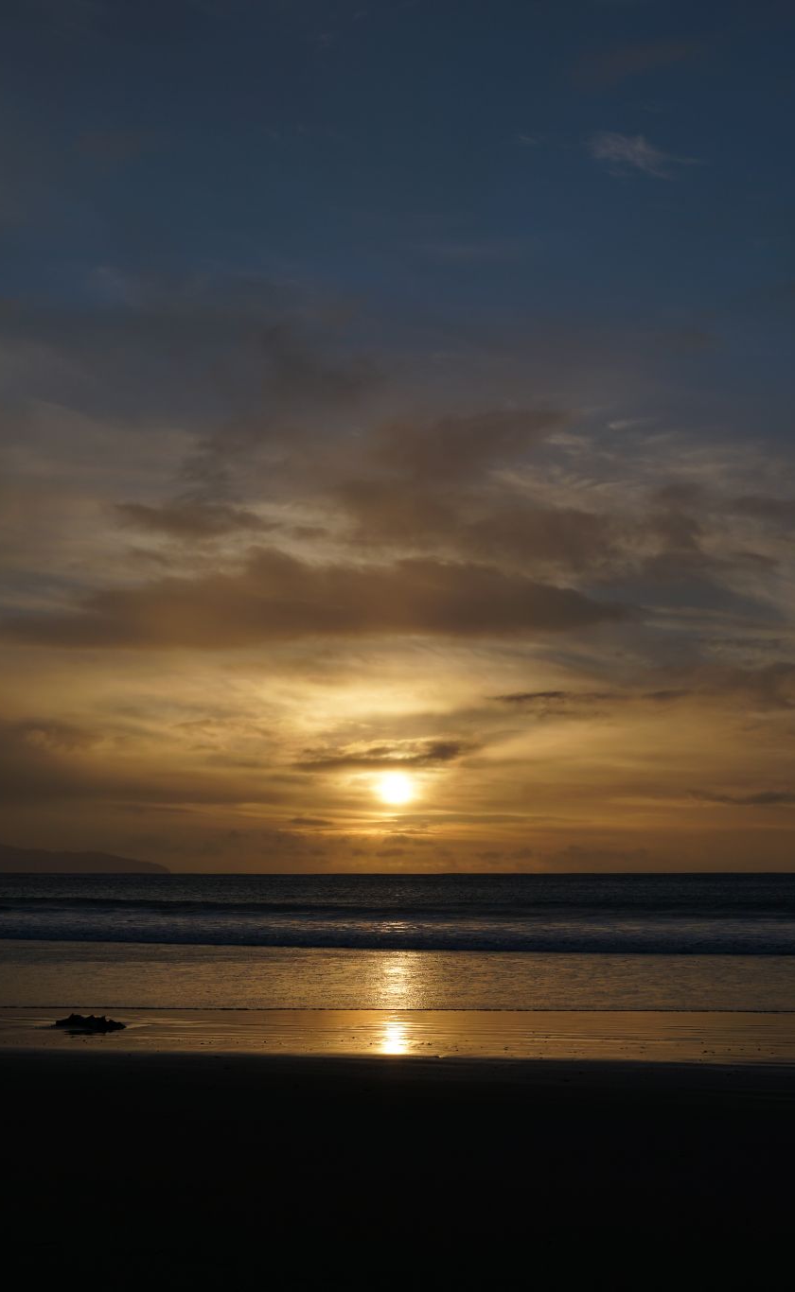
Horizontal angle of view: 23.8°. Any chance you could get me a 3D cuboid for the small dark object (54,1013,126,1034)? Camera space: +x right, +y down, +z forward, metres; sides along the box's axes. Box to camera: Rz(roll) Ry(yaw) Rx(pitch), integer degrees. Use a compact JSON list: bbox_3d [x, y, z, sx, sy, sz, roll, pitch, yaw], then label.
[{"bbox_3d":[-3.263,4.012,20.000,0.750,0.180,0.500,1,-7,-6],"label":"small dark object"}]

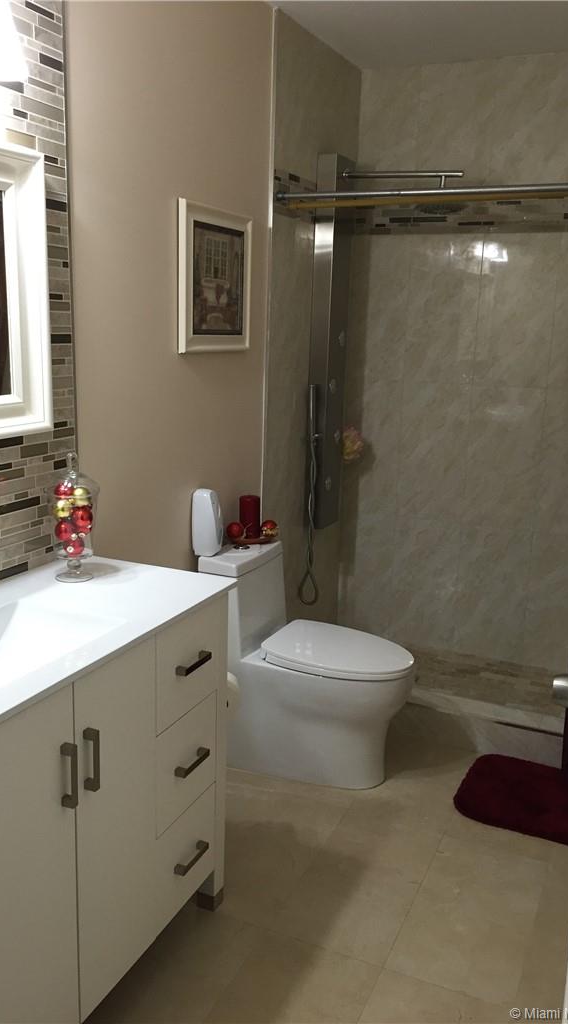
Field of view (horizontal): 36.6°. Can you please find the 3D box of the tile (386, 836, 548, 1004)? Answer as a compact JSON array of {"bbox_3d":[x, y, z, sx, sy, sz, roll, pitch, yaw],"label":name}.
[{"bbox_3d":[0.485,1.026,2.203,0.295,0.010,0.591,7,14,23],"label":"tile"}]

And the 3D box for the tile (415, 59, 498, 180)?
[{"bbox_3d":[0.703,-1.595,3.510,0.307,0.453,0.015,7,14,23],"label":"tile"}]

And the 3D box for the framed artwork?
[{"bbox_3d":[-0.205,-0.706,2.626,0.028,0.411,0.414,7,14,23],"label":"framed artwork"}]

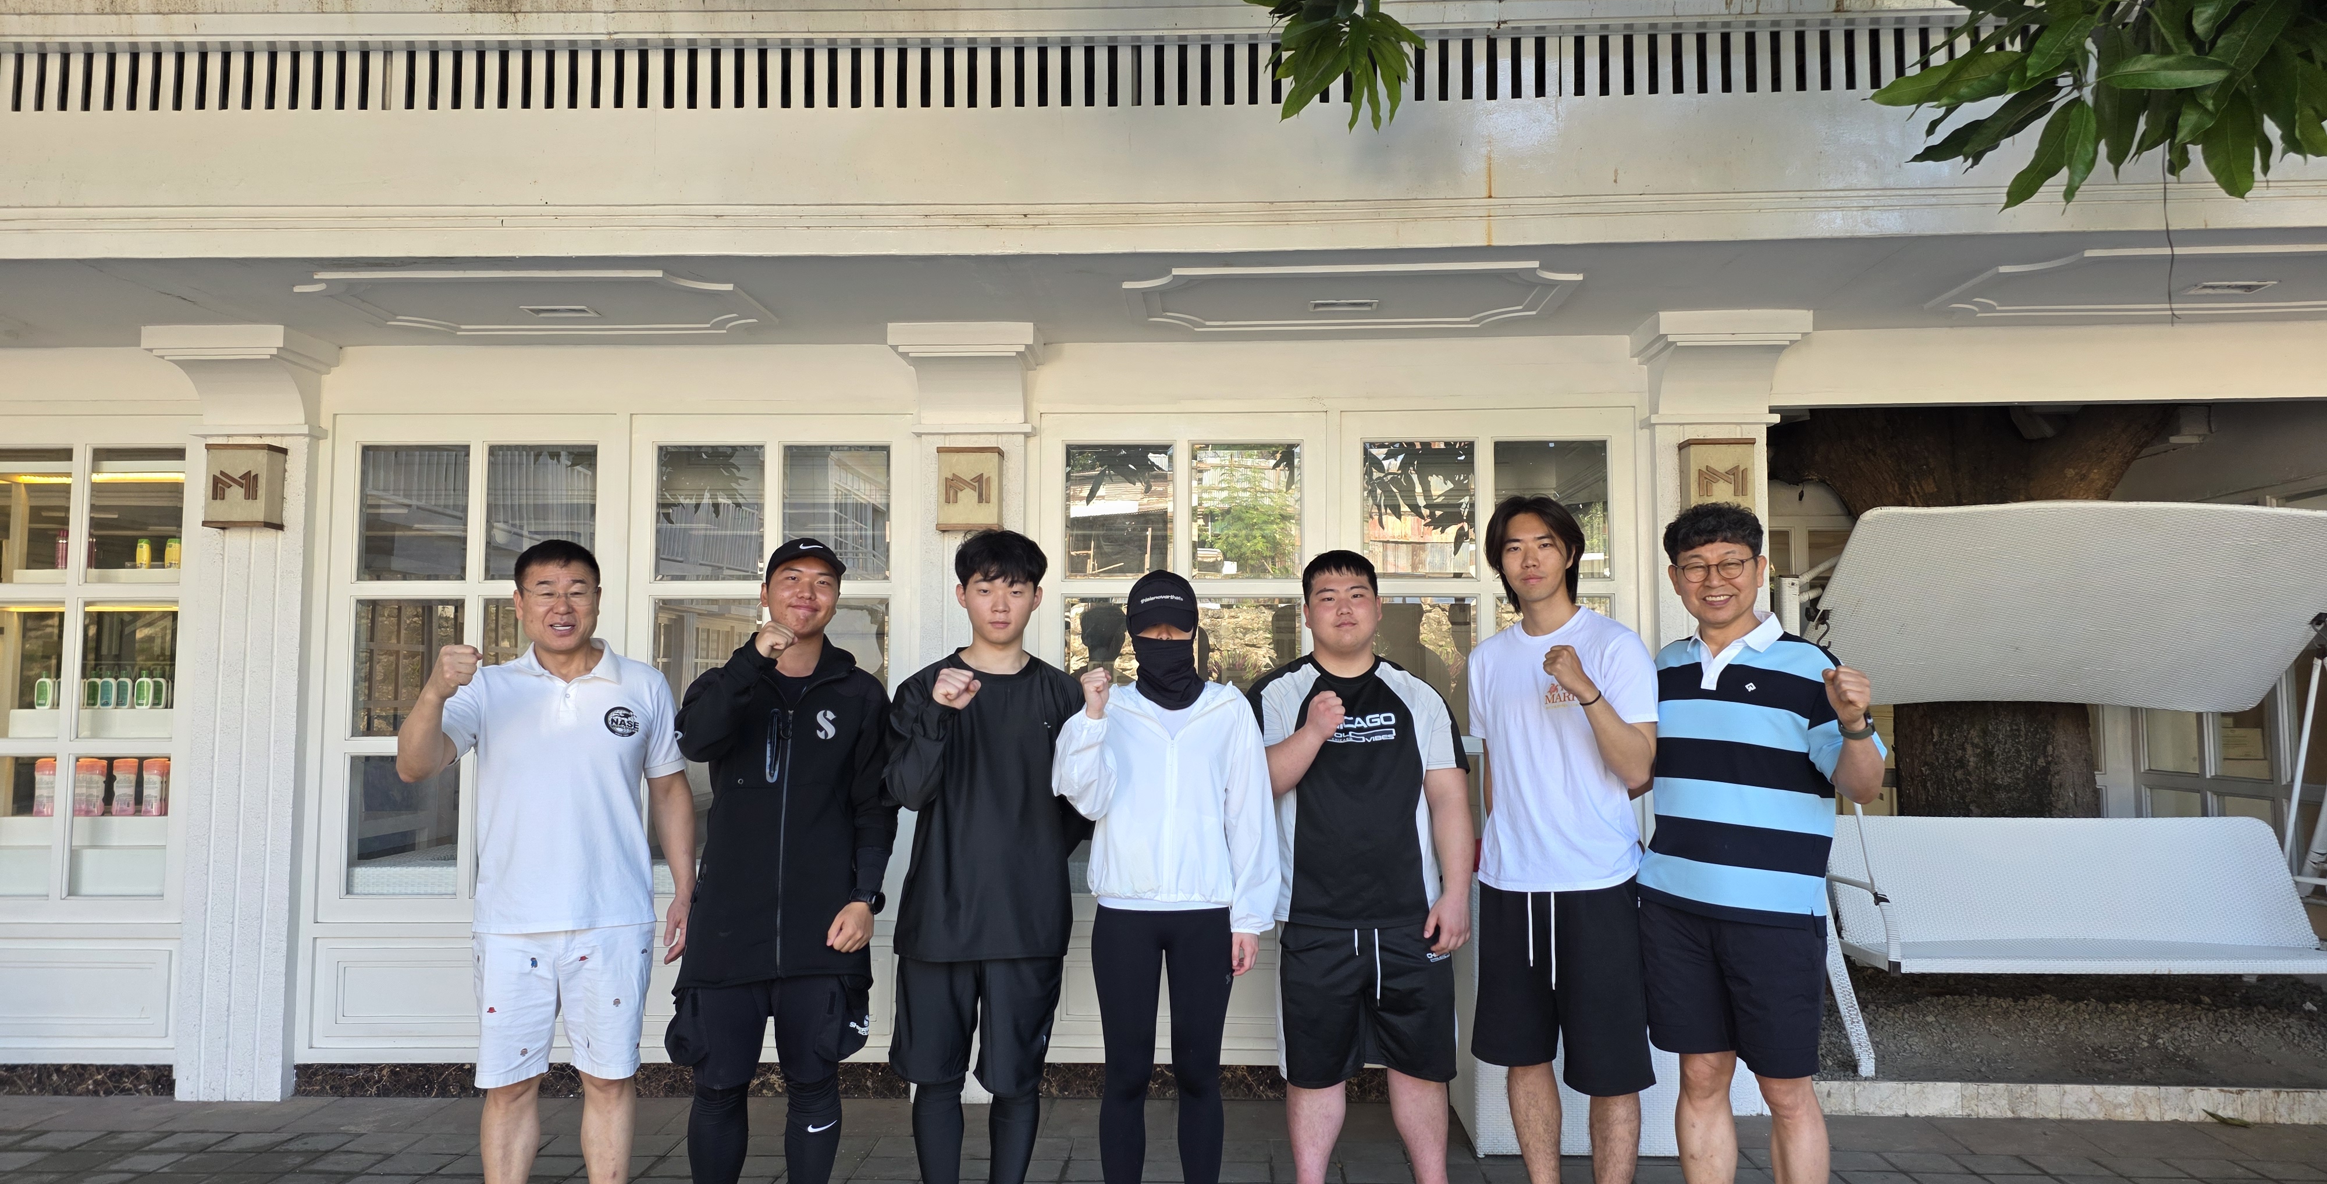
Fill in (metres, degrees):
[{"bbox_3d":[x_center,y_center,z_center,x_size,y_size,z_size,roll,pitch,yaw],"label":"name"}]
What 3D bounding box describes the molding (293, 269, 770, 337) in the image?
[{"bbox_3d":[-1.929,-0.871,4.827,1.338,0.040,0.785,0,-4,1],"label":"molding"}]

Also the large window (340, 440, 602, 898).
[{"bbox_3d":[-2.372,0.265,5.300,0.850,1.575,0.080,0,-4,1],"label":"large window"}]

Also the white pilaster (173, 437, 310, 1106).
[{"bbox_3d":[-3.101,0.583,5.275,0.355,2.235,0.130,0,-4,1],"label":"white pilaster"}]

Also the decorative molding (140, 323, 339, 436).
[{"bbox_3d":[-3.117,-0.696,5.212,0.486,0.338,0.310,0,-4,1],"label":"decorative molding"}]

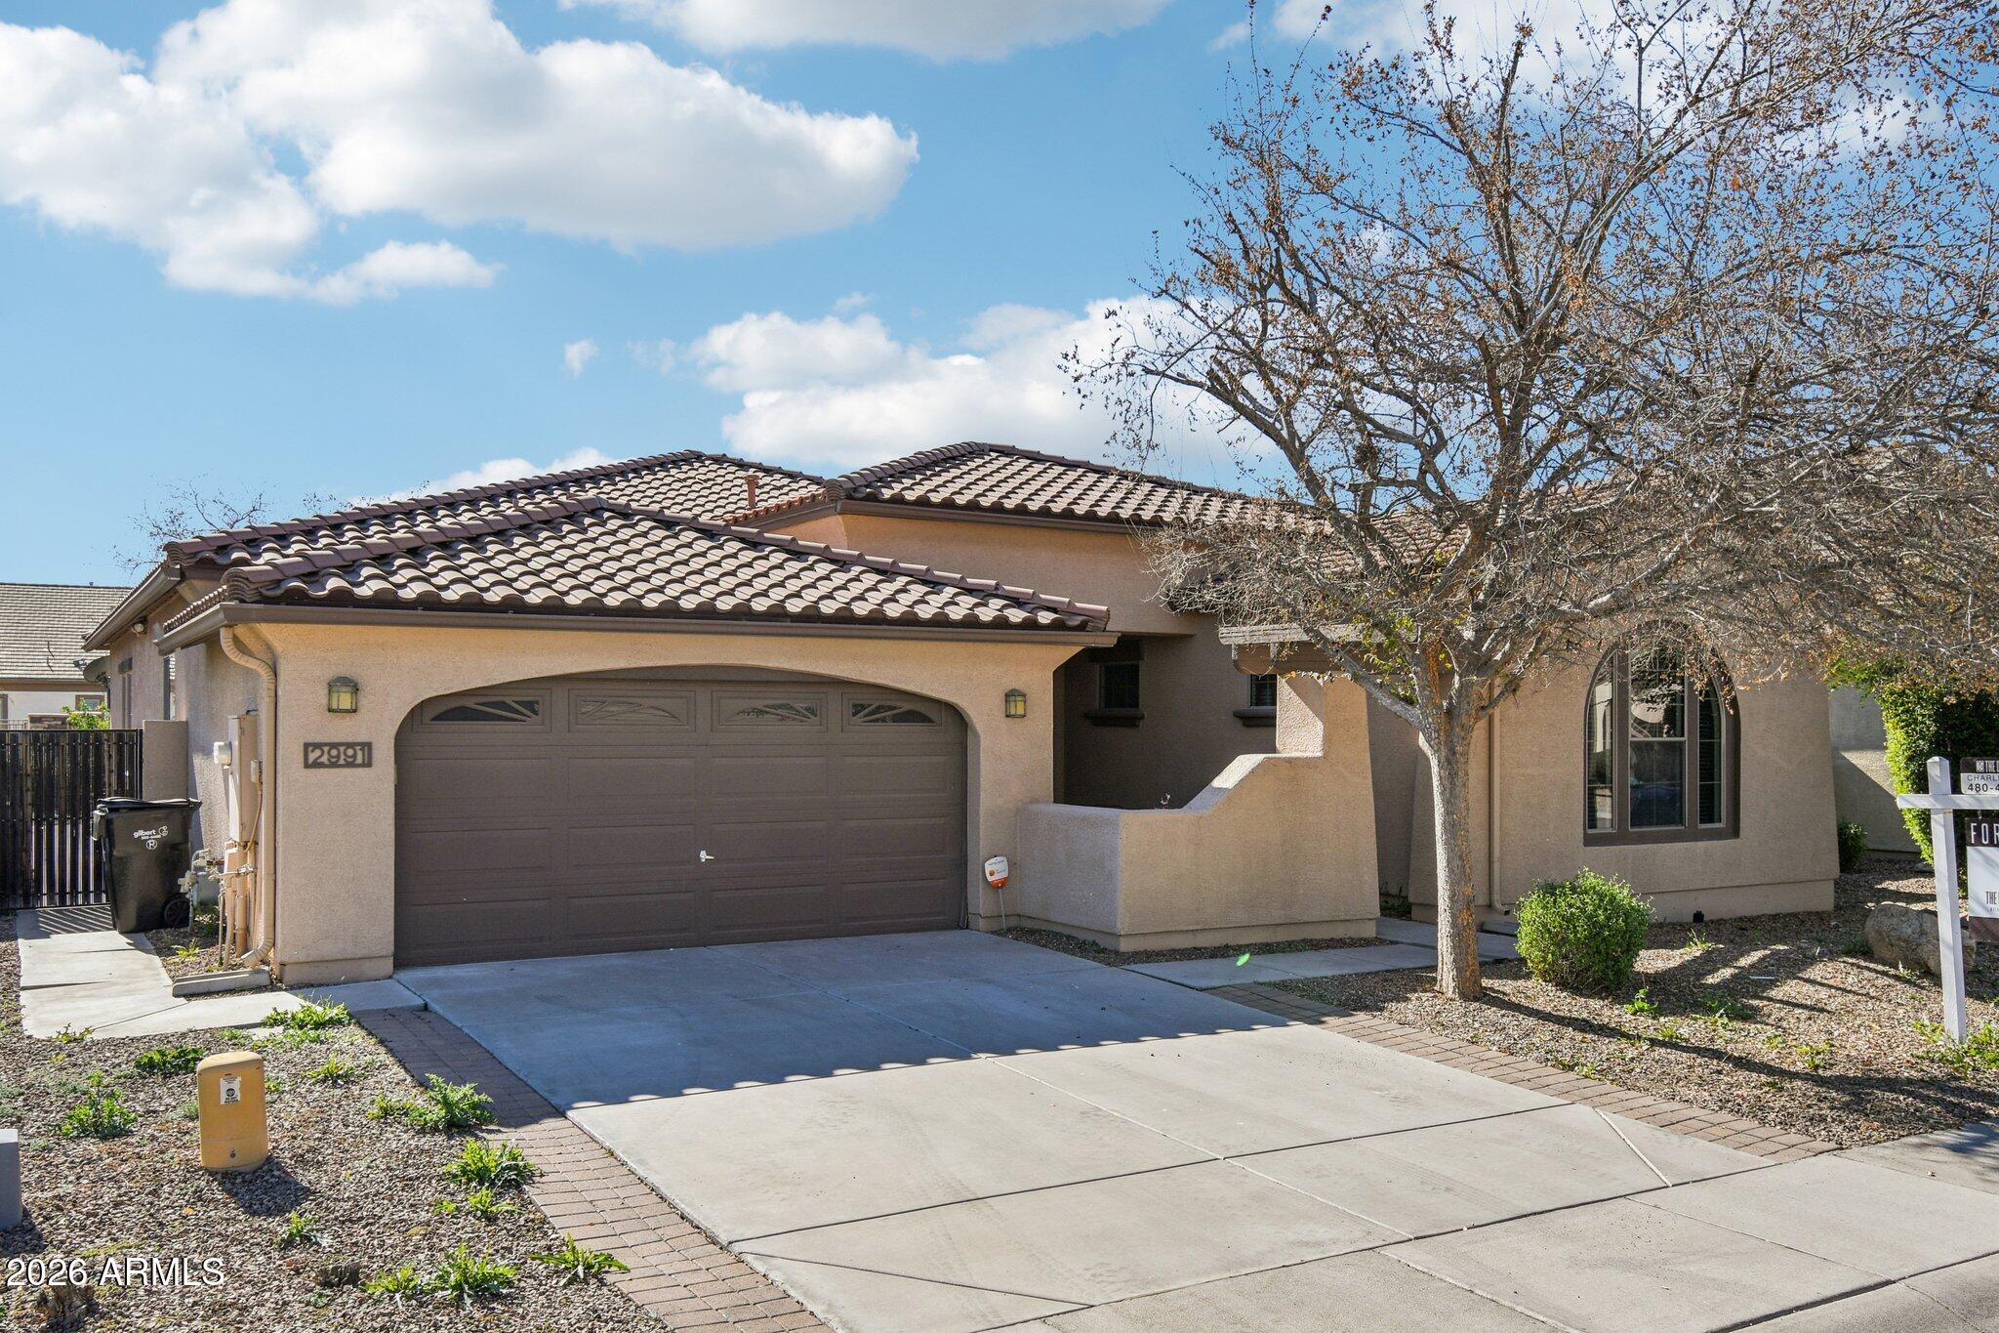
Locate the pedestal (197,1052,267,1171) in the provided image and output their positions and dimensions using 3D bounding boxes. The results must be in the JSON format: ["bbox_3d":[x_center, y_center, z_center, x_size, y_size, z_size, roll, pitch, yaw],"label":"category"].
[{"bbox_3d":[-3.490,2.010,7.570,0.280,0.490,0.210,1,-2,-29],"label":"pedestal"}]

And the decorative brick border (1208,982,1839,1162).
[{"bbox_3d":[2.812,2.342,9.918,0.520,0.080,4.400,1,0,-31],"label":"decorative brick border"}]

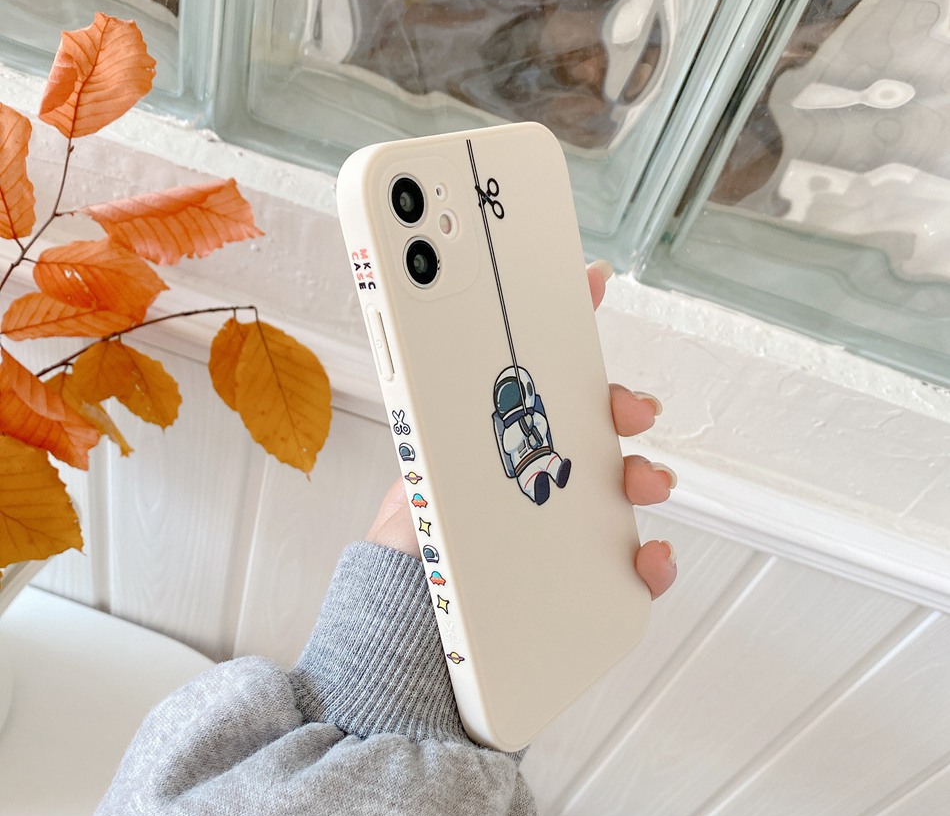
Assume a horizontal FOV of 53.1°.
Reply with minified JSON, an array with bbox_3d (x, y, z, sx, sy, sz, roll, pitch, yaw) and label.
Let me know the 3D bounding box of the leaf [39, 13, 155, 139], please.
[{"bbox_3d":[-0.118,-0.104,0.298,0.029,0.041,0.011,21,27,-18],"label":"leaf"}]

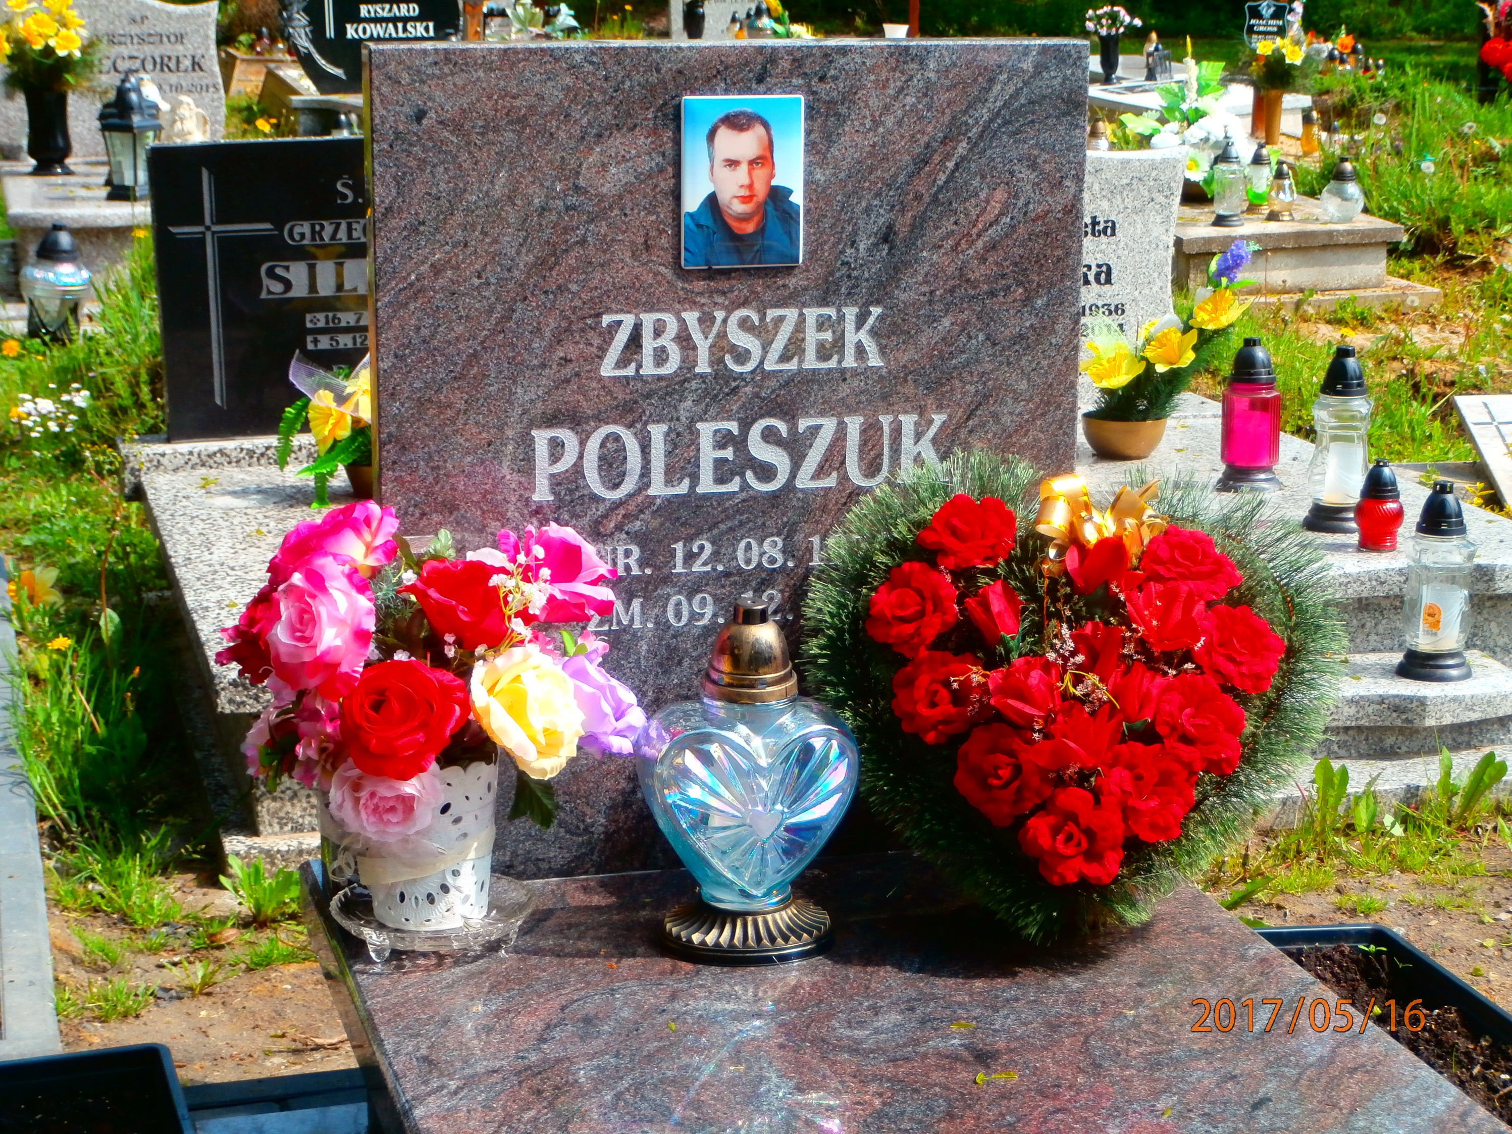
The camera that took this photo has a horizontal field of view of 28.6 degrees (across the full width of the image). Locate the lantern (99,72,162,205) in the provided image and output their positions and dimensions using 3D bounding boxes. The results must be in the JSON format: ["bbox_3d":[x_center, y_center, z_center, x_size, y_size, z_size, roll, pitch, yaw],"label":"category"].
[{"bbox_3d":[-1.740,-1.201,8.264,0.135,0.331,0.135,8,15,32],"label":"lantern"}]

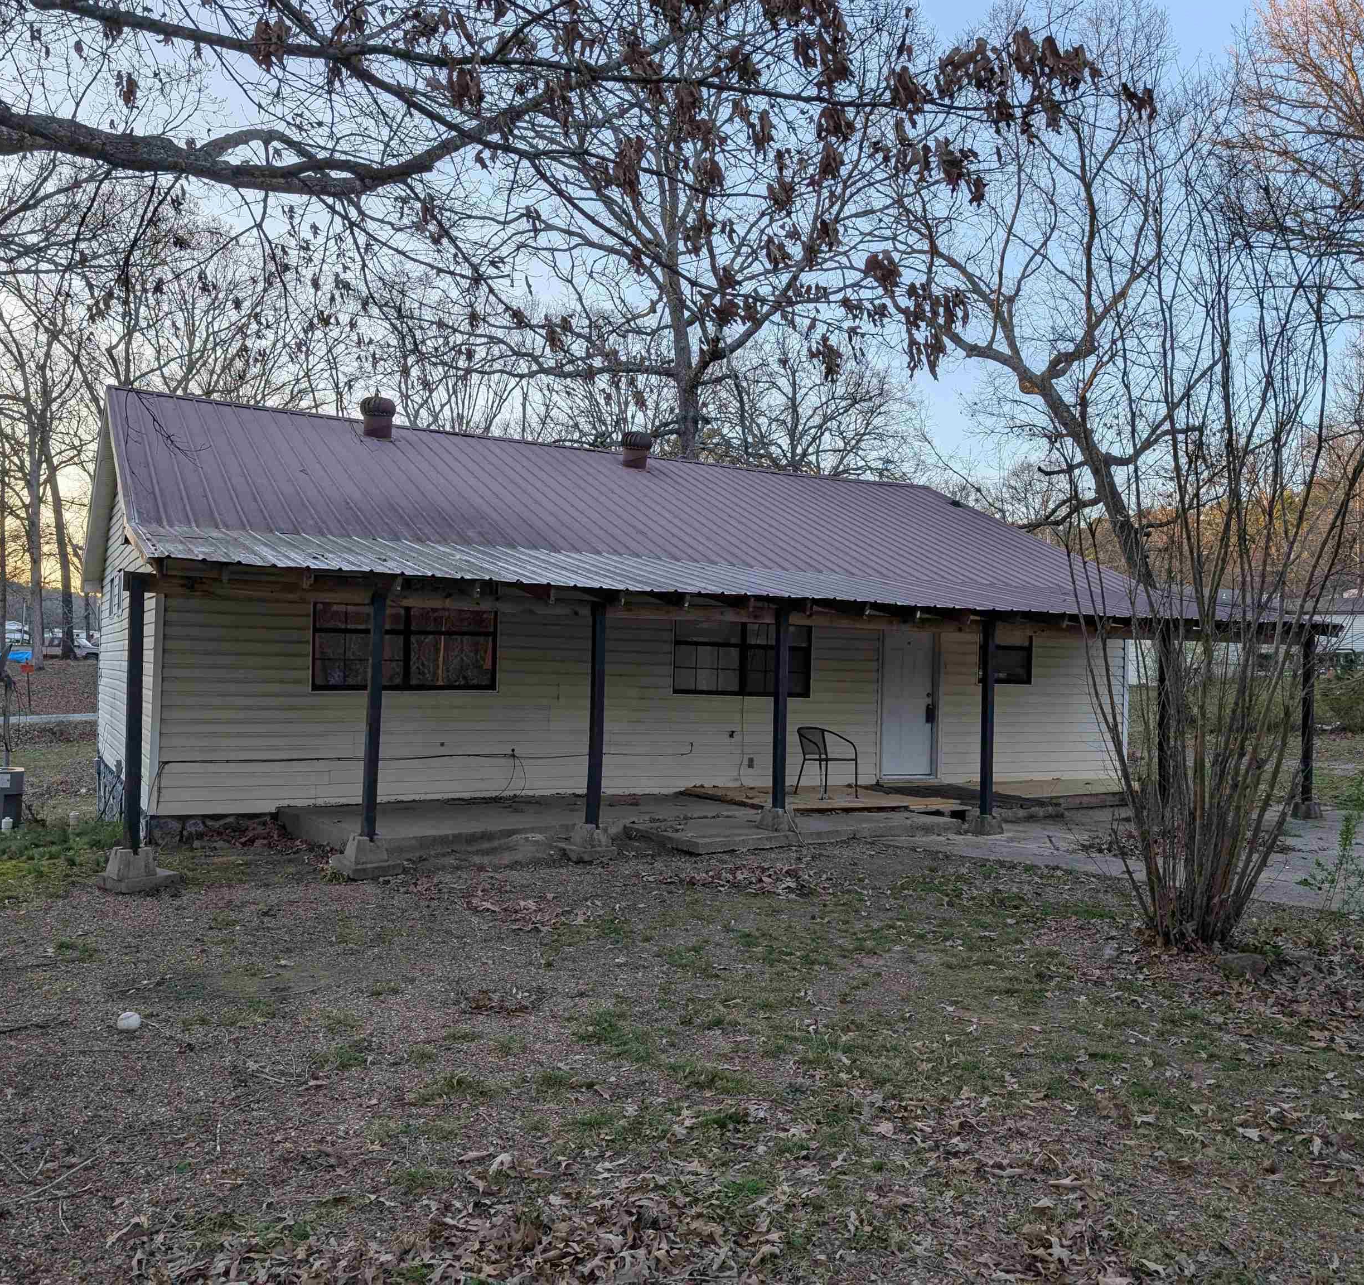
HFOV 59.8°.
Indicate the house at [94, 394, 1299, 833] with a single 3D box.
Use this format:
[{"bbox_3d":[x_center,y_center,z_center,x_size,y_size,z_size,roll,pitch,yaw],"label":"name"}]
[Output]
[{"bbox_3d":[-0.253,-0.419,15.472,13.180,4.480,9.870,2,-2,-29],"label":"house"}]

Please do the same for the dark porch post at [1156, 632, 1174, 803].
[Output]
[{"bbox_3d":[5.423,0.851,13.282,0.093,1.956,0.093,2,-2,-29],"label":"dark porch post"}]

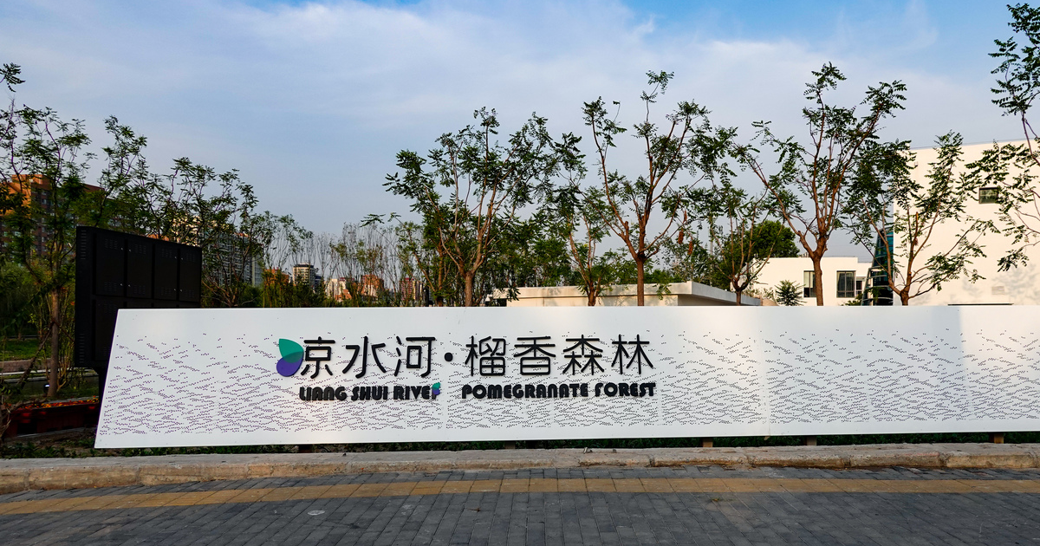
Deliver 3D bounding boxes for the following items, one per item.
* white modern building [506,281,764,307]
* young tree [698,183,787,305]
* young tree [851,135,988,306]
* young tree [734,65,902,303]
[{"bbox_3d":[7.300,2.500,38.000,9.200,3.100,19.000,-2,-4,27],"label":"white modern building"},{"bbox_3d":[4.810,0.175,15.000,1.950,4.232,1.950,0,-4,0],"label":"young tree"},{"bbox_3d":[7.243,-0.231,12.500,2.532,4.647,2.532,0,-4,0],"label":"young tree"},{"bbox_3d":[5.010,-0.729,11.500,2.818,5.485,2.818,0,-4,0],"label":"young tree"}]

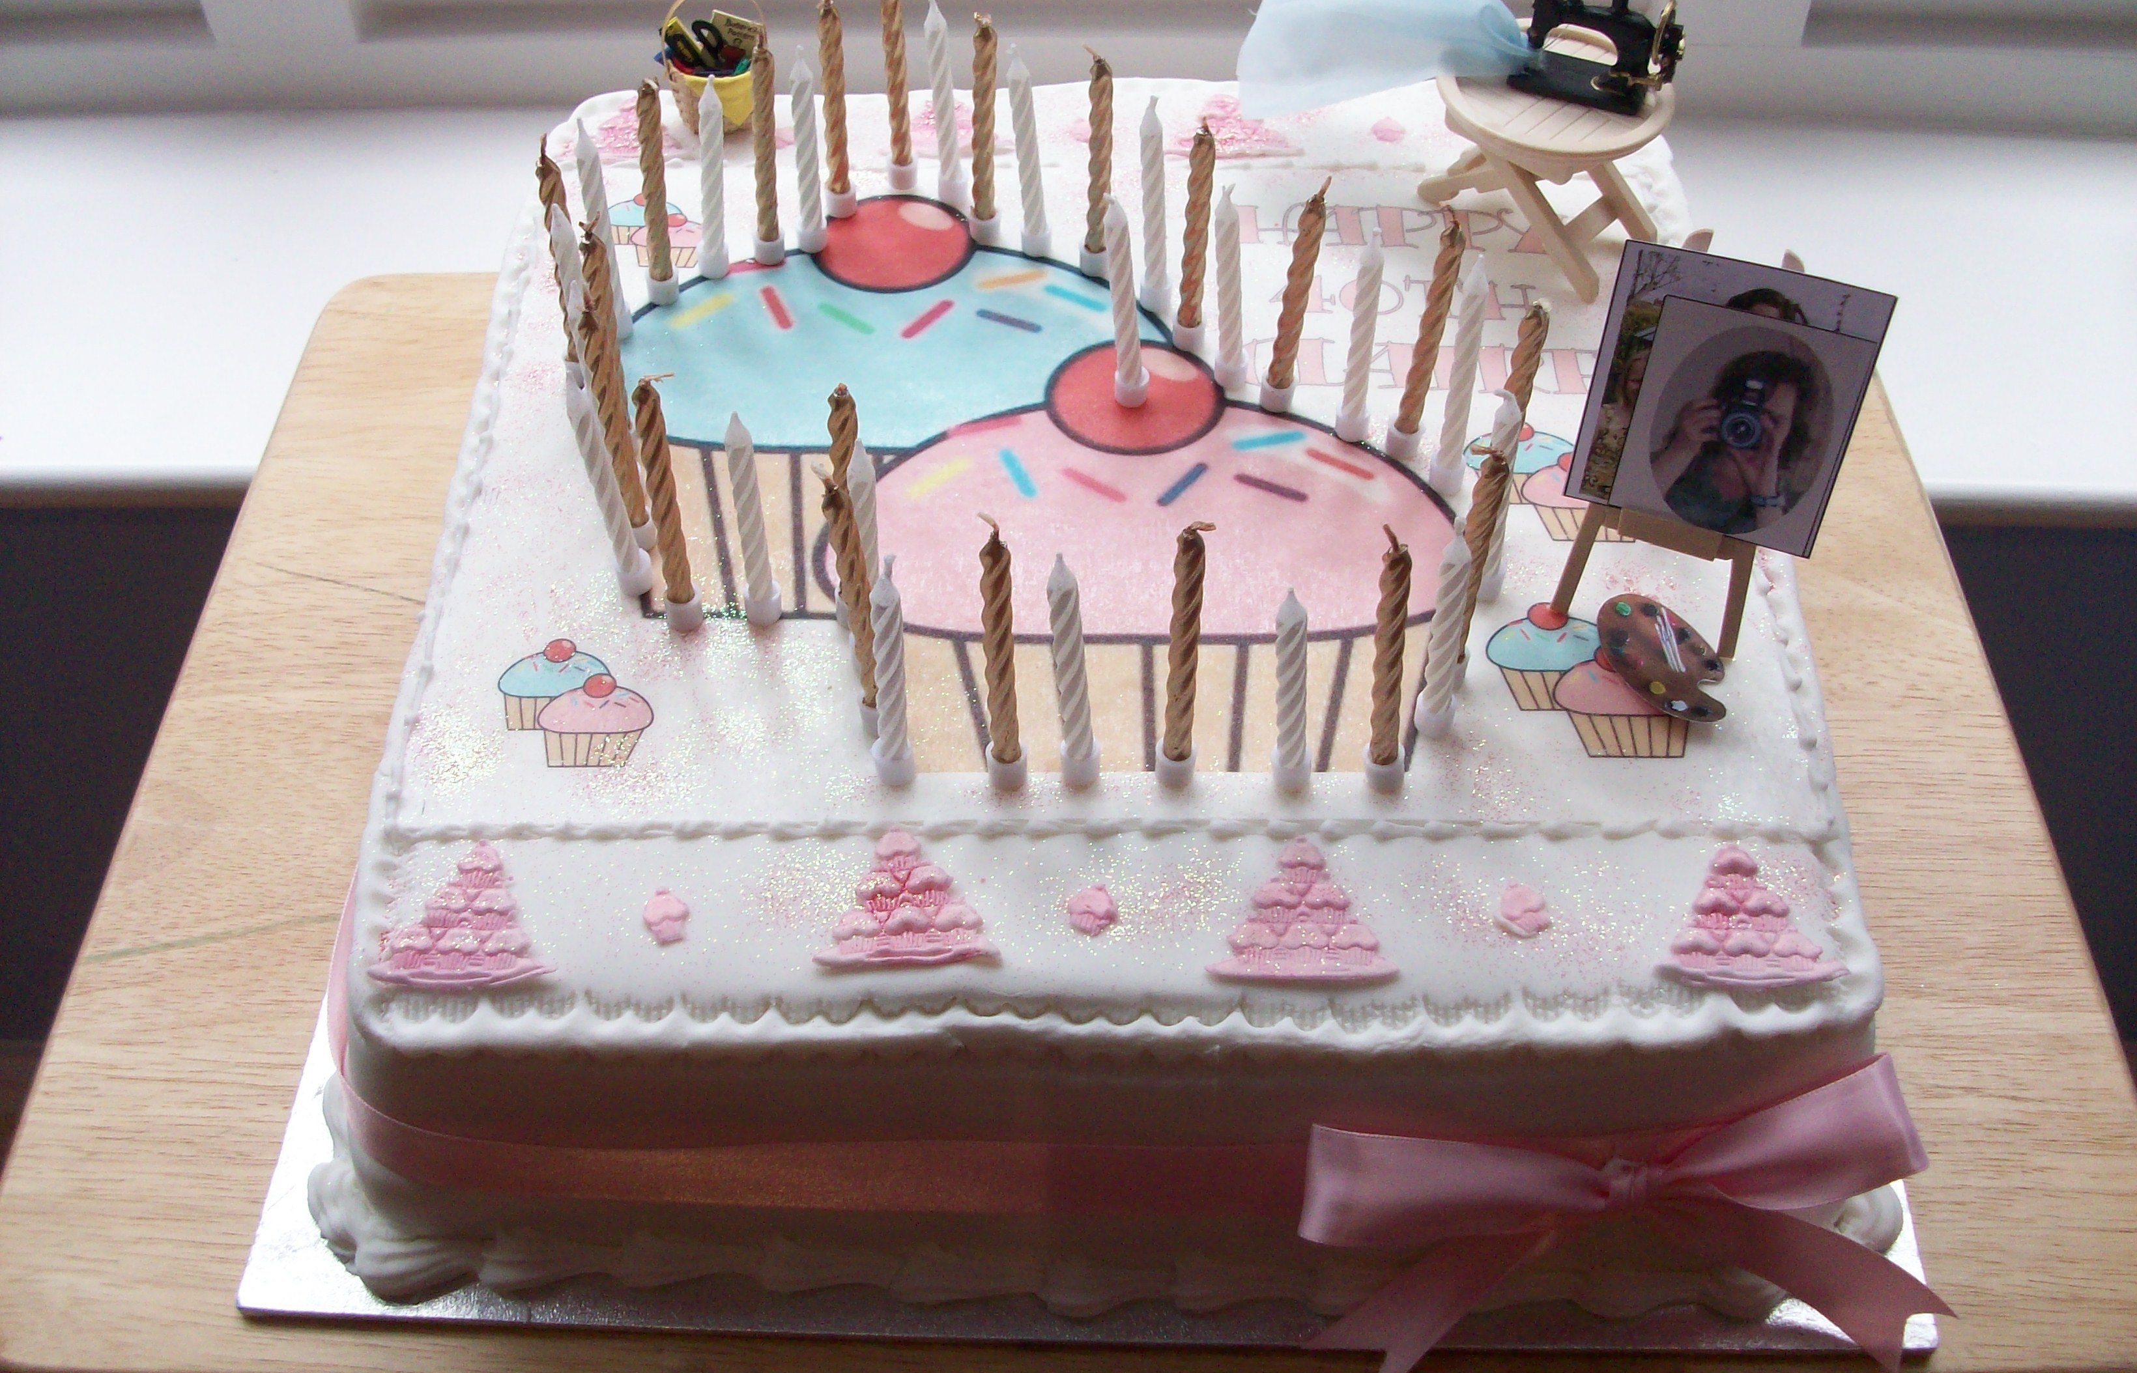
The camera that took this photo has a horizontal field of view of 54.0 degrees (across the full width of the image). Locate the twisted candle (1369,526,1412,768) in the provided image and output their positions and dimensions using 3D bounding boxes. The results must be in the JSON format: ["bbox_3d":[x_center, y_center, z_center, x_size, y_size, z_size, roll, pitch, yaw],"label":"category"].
[{"bbox_3d":[0.063,-0.007,0.411,0.007,0.066,0.007,-3,47,3],"label":"twisted candle"}]

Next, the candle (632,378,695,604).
[{"bbox_3d":[-0.085,-0.040,0.442,0.007,0.062,0.007,1,47,-1],"label":"candle"}]

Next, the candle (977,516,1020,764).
[{"bbox_3d":[-0.013,-0.008,0.410,0.006,0.069,0.006,0,46,1],"label":"candle"}]

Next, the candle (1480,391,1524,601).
[{"bbox_3d":[0.092,-0.042,0.451,0.006,0.057,0.006,-3,49,3],"label":"candle"}]

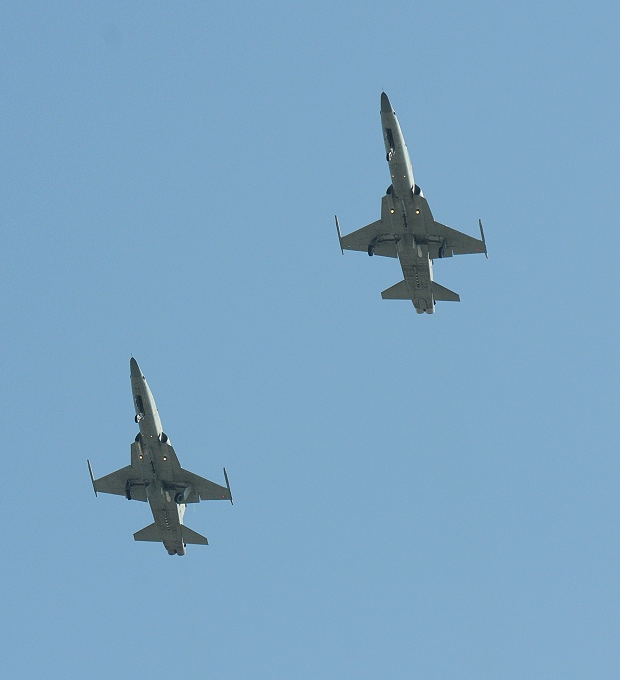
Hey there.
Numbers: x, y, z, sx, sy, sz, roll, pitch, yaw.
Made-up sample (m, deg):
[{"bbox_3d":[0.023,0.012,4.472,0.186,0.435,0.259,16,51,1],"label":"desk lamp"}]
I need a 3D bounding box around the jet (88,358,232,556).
[{"bbox_3d":[-8.519,6.176,364.505,8.200,4.080,14.500,3,-50,18],"label":"jet"}]

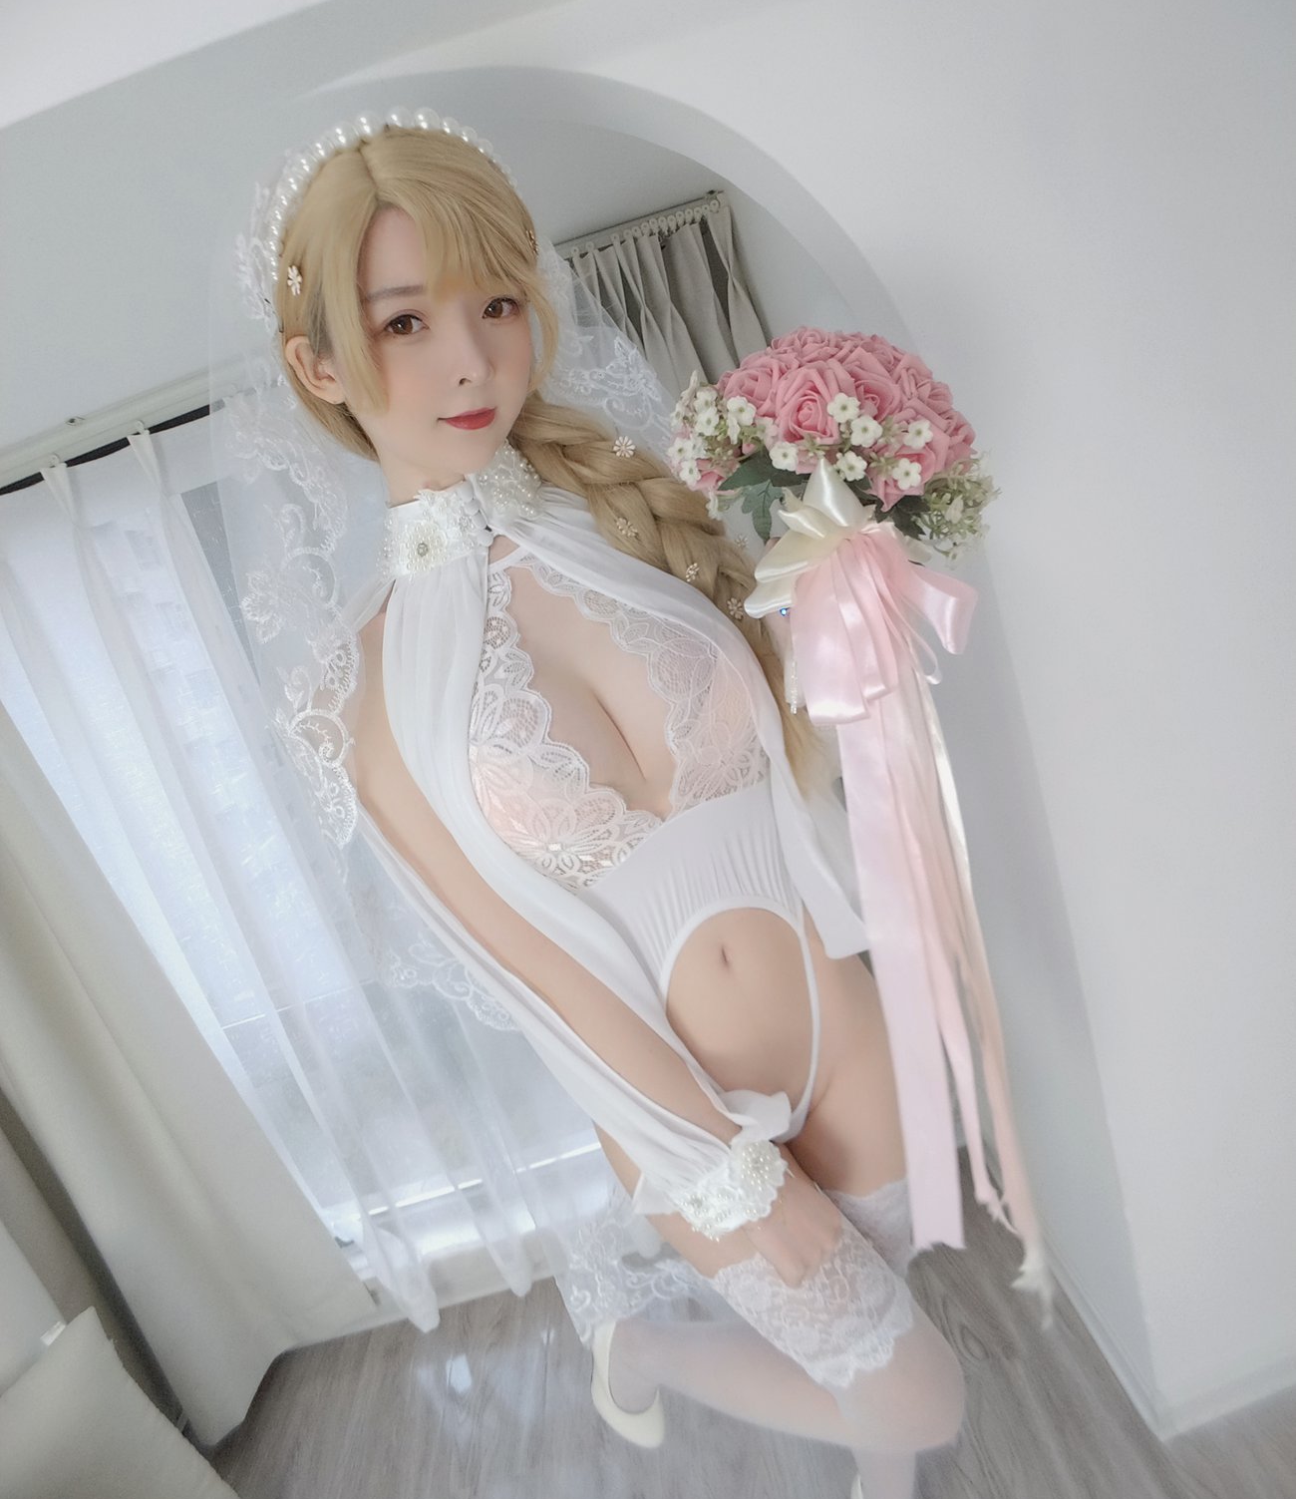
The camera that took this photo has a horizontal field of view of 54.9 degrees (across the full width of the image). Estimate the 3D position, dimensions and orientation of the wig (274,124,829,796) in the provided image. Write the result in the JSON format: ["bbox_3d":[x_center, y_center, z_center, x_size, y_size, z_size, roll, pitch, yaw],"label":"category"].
[{"bbox_3d":[-0.081,-0.194,0.895,0.247,0.533,0.300,-22,20,-30],"label":"wig"}]

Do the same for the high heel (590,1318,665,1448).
[{"bbox_3d":[-0.023,0.695,1.380,0.080,0.205,0.125,-27,-3,-35],"label":"high heel"}]

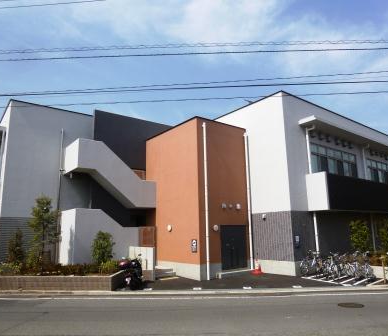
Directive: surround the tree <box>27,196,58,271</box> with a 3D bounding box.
[{"bbox_3d":[-6.595,2.873,13.520,1.340,3.219,1.280,8,-14,-37],"label":"tree"}]

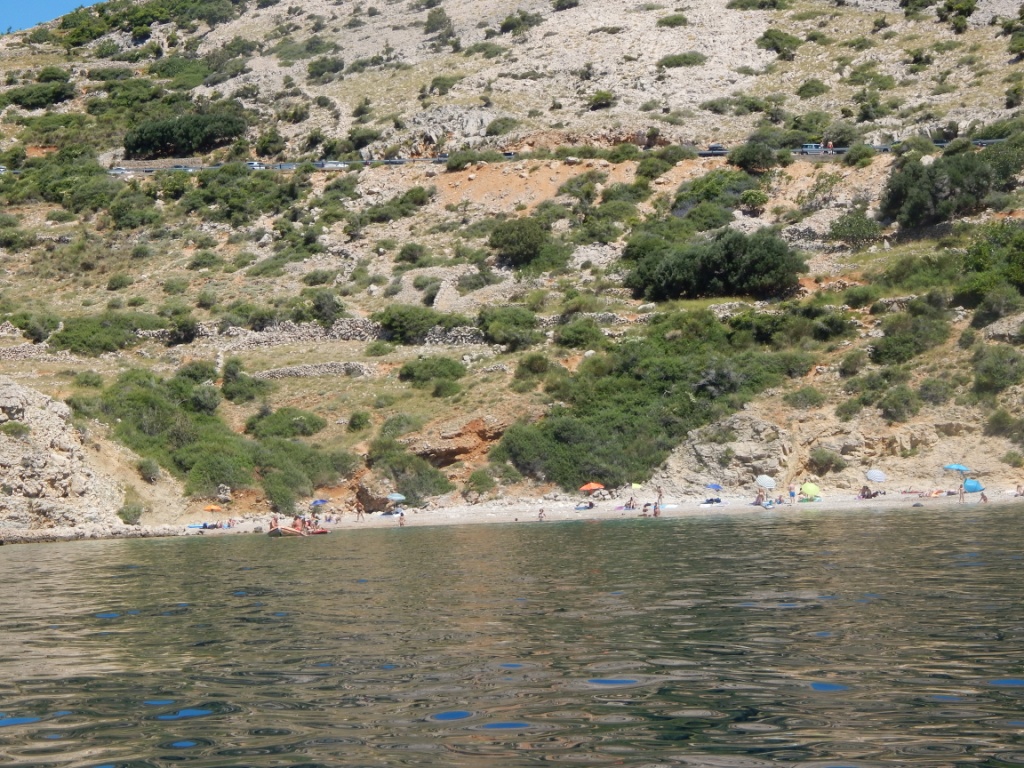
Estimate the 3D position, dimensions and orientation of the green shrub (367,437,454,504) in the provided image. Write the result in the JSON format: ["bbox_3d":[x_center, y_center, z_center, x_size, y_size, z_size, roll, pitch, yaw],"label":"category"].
[{"bbox_3d":[-9.287,8.000,204.000,8.000,5.840,5.500,-2,-3,-3],"label":"green shrub"}]

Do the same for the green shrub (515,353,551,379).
[{"bbox_3d":[2.171,-1.817,224.000,3.430,2.390,2.900,-3,-3,1],"label":"green shrub"}]

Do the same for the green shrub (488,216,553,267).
[{"bbox_3d":[0.860,-17.600,274.000,7.290,5.680,6.560,-2,-3,0],"label":"green shrub"}]

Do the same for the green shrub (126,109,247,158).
[{"bbox_3d":[-48.560,-37.260,330.000,18.150,7.140,9.070,-2,-3,0],"label":"green shrub"}]

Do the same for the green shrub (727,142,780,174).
[{"bbox_3d":[33.160,-30.967,304.000,7.260,3.960,6.000,-3,-3,7],"label":"green shrub"}]

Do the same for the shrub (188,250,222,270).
[{"bbox_3d":[-38.070,-15.300,276.000,3.860,2.110,3.280,-2,-3,0],"label":"shrub"}]

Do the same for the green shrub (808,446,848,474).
[{"bbox_3d":[27.347,6.707,192.000,3.380,2.120,2.600,-3,-3,8],"label":"green shrub"}]

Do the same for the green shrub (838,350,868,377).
[{"bbox_3d":[35.860,-2.150,233.000,2.940,2.520,2.650,-2,-3,0],"label":"green shrub"}]

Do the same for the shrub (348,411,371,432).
[{"bbox_3d":[-14.524,3.583,212.000,2.010,1.830,1.900,-2,-3,-4],"label":"shrub"}]

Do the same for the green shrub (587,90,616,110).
[{"bbox_3d":[13.660,-42.550,333.000,3.450,2.700,2.930,-2,-3,0],"label":"green shrub"}]

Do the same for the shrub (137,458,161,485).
[{"bbox_3d":[-33.710,8.120,206.000,2.140,2.230,2.030,-2,-3,0],"label":"shrub"}]

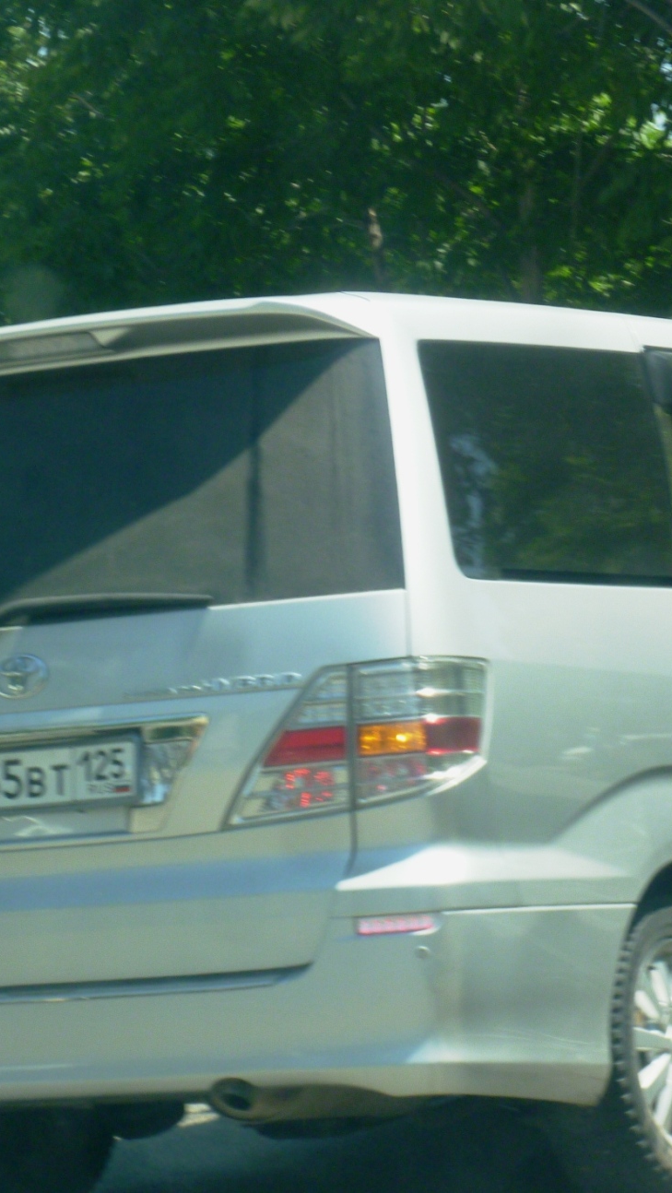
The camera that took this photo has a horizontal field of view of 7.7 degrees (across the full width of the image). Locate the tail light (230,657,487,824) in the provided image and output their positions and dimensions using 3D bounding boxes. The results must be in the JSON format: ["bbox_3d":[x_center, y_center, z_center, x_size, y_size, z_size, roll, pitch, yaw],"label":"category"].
[{"bbox_3d":[0.038,0.280,9.557,0.455,0.305,0.280,-6,-3,29],"label":"tail light"}]

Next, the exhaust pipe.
[{"bbox_3d":[-0.029,0.980,9.599,0.450,0.100,0.110,-2,-3,-41],"label":"exhaust pipe"}]

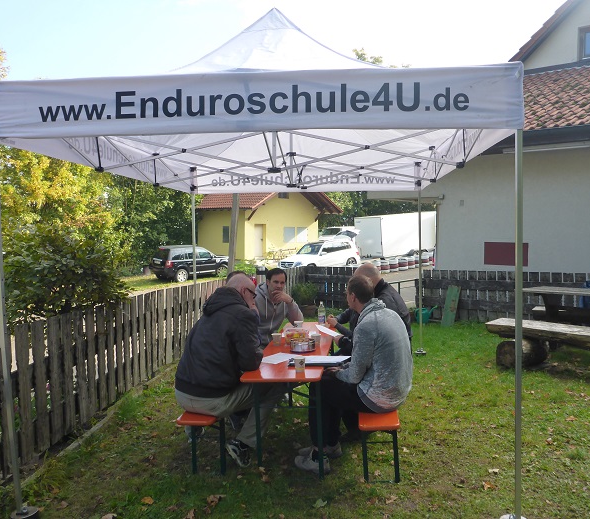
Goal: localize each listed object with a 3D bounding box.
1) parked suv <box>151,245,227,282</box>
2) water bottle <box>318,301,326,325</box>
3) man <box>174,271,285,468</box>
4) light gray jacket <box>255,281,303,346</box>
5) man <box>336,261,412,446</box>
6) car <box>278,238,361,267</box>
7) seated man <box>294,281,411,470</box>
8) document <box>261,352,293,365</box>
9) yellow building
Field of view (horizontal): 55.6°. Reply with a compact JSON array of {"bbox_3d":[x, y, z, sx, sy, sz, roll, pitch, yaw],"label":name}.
[{"bbox_3d":[-5.550,0.190,30.034,1.880,1.760,4.600,2,3,41],"label":"parked suv"},{"bbox_3d":[0.257,0.520,5.387,0.070,0.228,0.070,0,2,0],"label":"water bottle"},{"bbox_3d":[-0.470,0.785,3.956,0.780,1.370,0.580,-1,3,-18],"label":"man"},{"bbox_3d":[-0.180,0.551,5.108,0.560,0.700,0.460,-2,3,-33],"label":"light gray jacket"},{"bbox_3d":[0.600,0.735,4.535,0.760,1.420,0.560,1,3,16],"label":"man"},{"bbox_3d":[1.360,-0.079,29.523,4.550,1.680,1.850,-7,7,-40],"label":"car"},{"bbox_3d":[0.420,0.791,3.917,0.820,1.360,0.580,1,3,21],"label":"seated man"},{"bbox_3d":[-0.115,0.690,3.972,0.210,0.006,0.297,2,3,36],"label":"document"},{"bbox_3d":[-1.850,-2.818,38.516,8.100,5.500,6.600,-2,3,-45],"label":"yellow building"}]

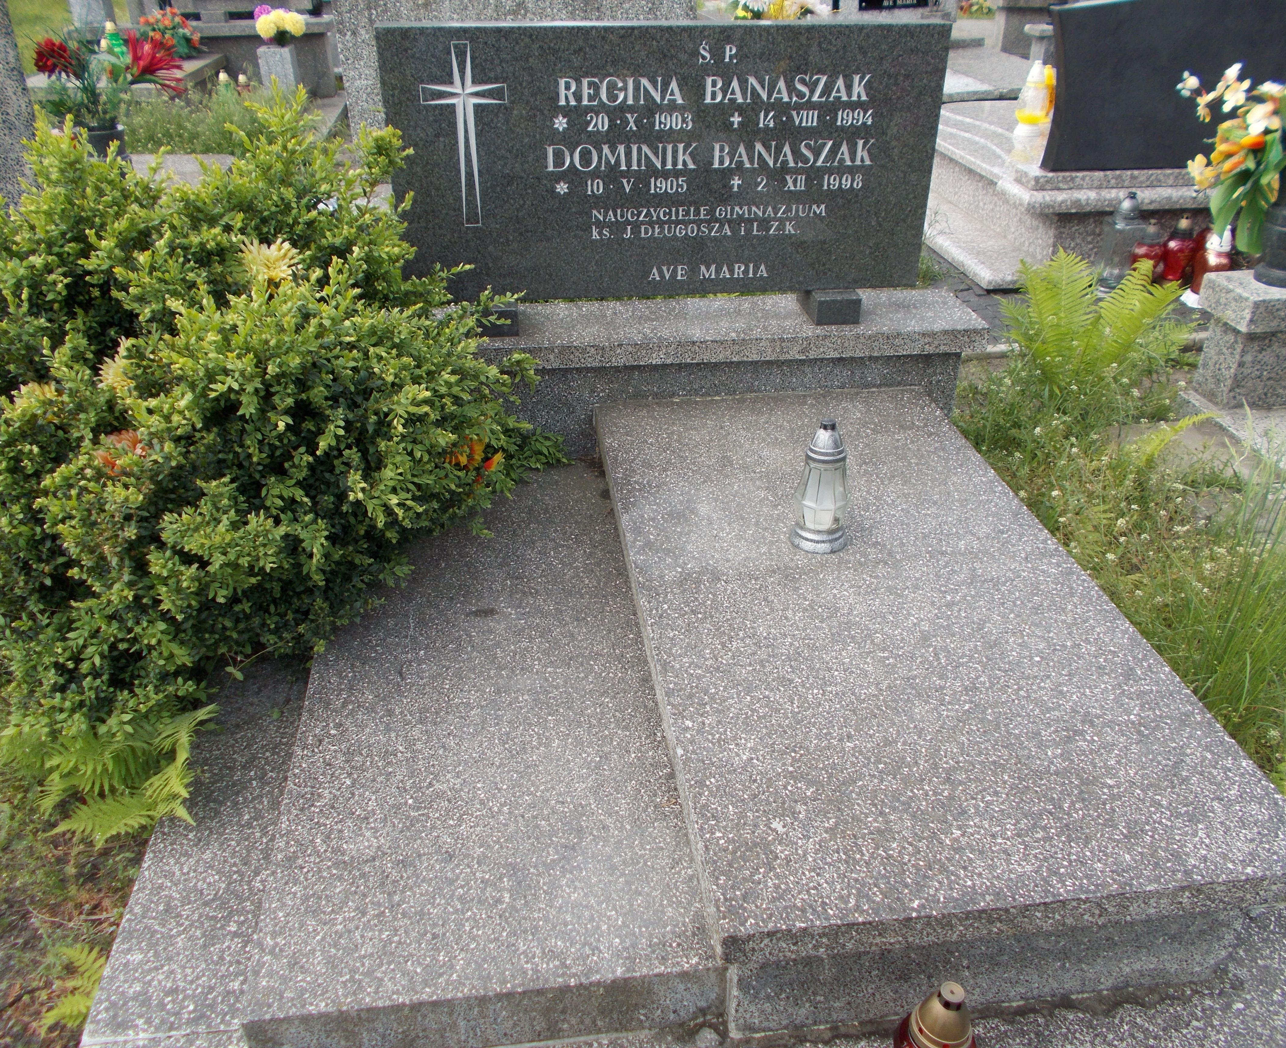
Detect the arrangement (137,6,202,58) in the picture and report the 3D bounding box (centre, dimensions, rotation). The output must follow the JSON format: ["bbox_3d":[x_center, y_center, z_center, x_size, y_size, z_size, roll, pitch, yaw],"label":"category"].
[{"bbox_3d":[-3.111,-3.226,6.900,0.400,0.350,0.330,-4,31,-7],"label":"arrangement"}]

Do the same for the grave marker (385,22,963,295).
[{"bbox_3d":[0.059,-0.845,2.477,1.270,0.604,0.085,-4,30,-7],"label":"grave marker"}]

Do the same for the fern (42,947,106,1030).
[{"bbox_3d":[-0.820,0.672,1.518,0.110,0.090,0.120,-4,31,-7],"label":"fern"}]

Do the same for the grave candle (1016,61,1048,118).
[{"bbox_3d":[1.941,-2.122,5.163,0.140,0.260,0.140,-4,31,-7],"label":"grave candle"}]

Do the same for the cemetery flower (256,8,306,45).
[{"bbox_3d":[-2.379,-3.269,6.900,0.320,0.260,0.300,-4,31,-7],"label":"cemetery flower"}]

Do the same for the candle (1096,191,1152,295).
[{"bbox_3d":[1.961,-1.143,4.295,0.160,0.390,0.160,-4,31,-7],"label":"candle"}]

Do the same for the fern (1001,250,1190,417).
[{"bbox_3d":[1.468,-0.603,3.350,0.500,0.420,0.420,-4,31,-7],"label":"fern"}]

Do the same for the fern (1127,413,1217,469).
[{"bbox_3d":[1.505,-0.235,2.987,0.200,0.130,0.150,-4,31,-7],"label":"fern"}]

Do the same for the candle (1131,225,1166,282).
[{"bbox_3d":[2.192,-1.176,4.491,0.130,0.250,0.130,-4,31,-7],"label":"candle"}]

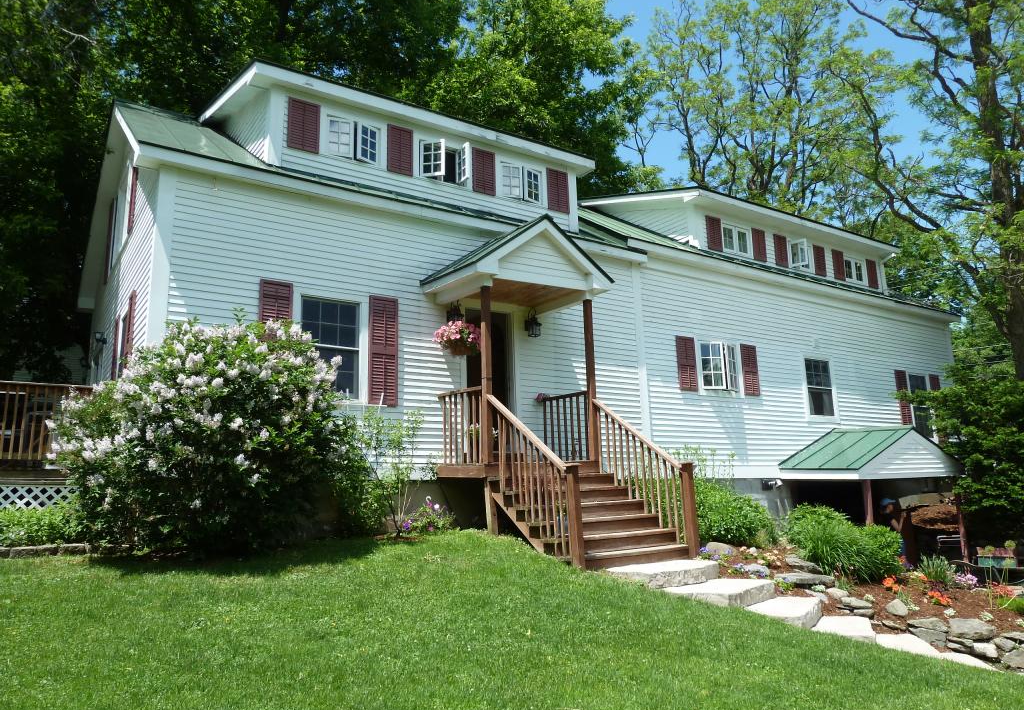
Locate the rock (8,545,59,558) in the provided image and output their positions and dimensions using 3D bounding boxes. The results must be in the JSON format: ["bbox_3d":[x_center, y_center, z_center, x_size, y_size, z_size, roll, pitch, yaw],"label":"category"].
[{"bbox_3d":[-4.355,1.794,6.728,0.400,0.100,0.170,6,-13,-34],"label":"rock"}]

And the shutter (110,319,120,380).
[{"bbox_3d":[-5.887,0.216,10.958,0.040,1.500,0.430,6,-13,-34],"label":"shutter"}]

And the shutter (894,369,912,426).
[{"bbox_3d":[9.053,1.110,17.003,0.441,1.494,0.040,6,-12,-34],"label":"shutter"}]

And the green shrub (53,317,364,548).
[{"bbox_3d":[-3.088,0.946,7.754,2.880,2.340,2.160,6,-12,-34],"label":"green shrub"}]

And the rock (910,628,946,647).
[{"bbox_3d":[4.130,2.808,7.350,0.340,0.180,0.240,-8,-13,28],"label":"rock"}]

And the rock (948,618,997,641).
[{"bbox_3d":[4.249,2.533,6.824,0.353,0.176,0.265,-5,-12,18],"label":"rock"}]

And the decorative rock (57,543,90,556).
[{"bbox_3d":[-4.564,2.024,7.696,0.351,0.126,0.198,6,-12,-34],"label":"decorative rock"}]

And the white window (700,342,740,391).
[{"bbox_3d":[4.077,0.229,14.403,1.098,1.009,0.147,6,-13,-34],"label":"white window"}]

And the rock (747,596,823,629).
[{"bbox_3d":[2.646,2.529,7.201,0.588,0.167,1.078,-9,-13,33],"label":"rock"}]

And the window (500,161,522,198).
[{"bbox_3d":[0.004,-2.874,12.226,0.410,0.610,0.060,6,-13,-34],"label":"window"}]

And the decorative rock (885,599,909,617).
[{"bbox_3d":[3.906,2.575,7.513,0.216,0.171,0.180,6,-12,-34],"label":"decorative rock"}]

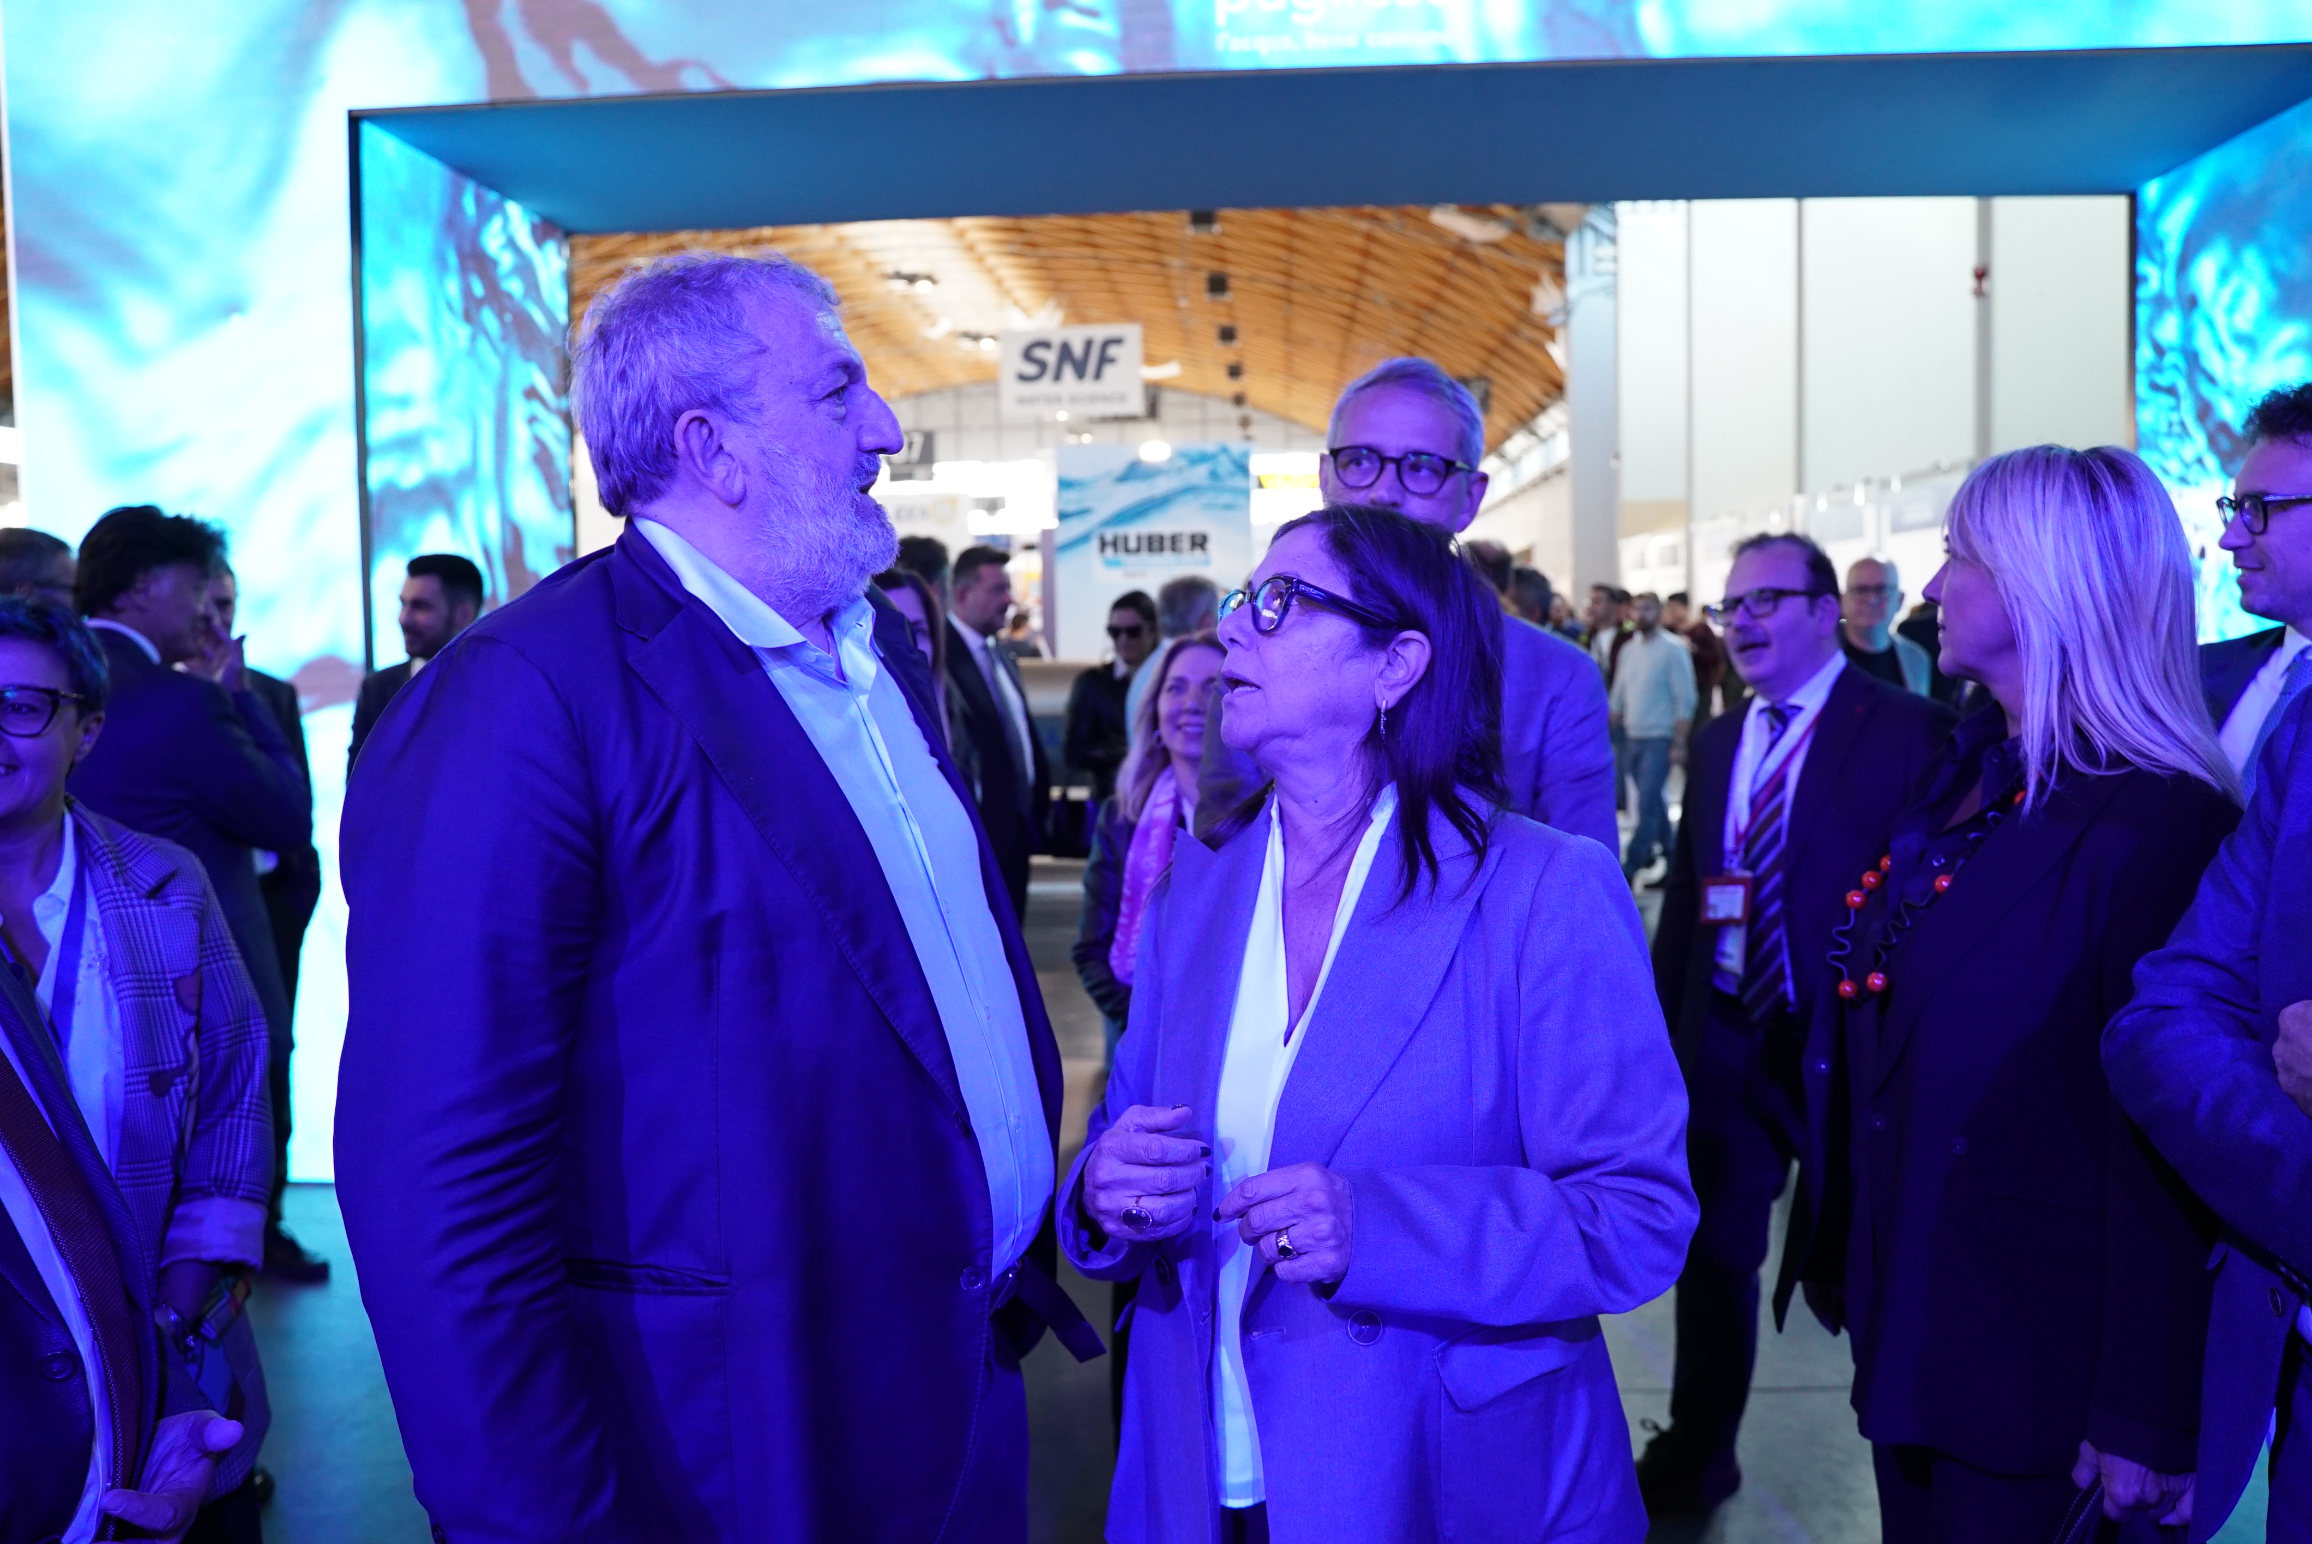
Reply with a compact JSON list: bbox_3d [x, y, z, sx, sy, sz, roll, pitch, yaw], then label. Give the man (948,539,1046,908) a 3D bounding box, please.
[{"bbox_3d":[-0.479,0.245,5.419,0.400,1.850,0.540,3,5,38],"label":"man"}]

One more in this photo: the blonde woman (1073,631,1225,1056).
[{"bbox_3d":[0.078,0.542,3.189,0.500,1.579,0.380,-3,5,-25],"label":"blonde woman"}]

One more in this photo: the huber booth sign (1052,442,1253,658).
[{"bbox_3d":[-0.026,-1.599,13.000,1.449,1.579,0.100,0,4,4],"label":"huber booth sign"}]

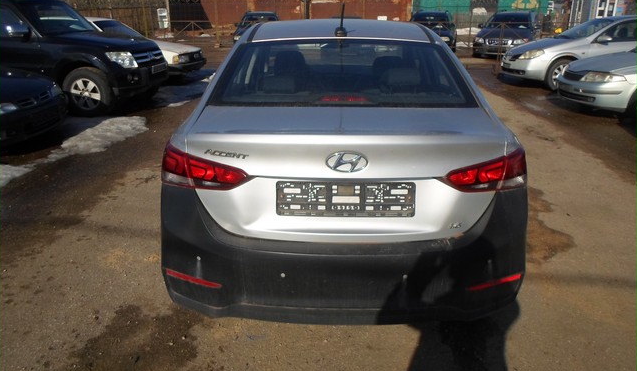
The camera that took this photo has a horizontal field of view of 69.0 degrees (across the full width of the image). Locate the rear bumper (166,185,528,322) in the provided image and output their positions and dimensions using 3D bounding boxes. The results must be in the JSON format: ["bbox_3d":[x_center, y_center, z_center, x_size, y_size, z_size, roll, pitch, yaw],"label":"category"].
[{"bbox_3d":[0.112,0.290,2.069,1.690,0.550,0.500,1,21,2],"label":"rear bumper"}]

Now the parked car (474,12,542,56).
[{"bbox_3d":[6.892,-5.385,16.468,1.860,1.550,4.730,12,23,28],"label":"parked car"}]

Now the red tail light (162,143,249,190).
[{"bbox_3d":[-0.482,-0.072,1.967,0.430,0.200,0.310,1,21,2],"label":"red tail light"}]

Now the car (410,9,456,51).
[{"bbox_3d":[4.769,-6.508,19.592,1.800,1.520,4.600,4,21,9],"label":"car"}]

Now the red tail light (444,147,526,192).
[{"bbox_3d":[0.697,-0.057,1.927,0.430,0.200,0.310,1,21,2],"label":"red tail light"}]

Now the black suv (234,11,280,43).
[{"bbox_3d":[-2.159,-6.097,18.331,1.820,1.550,4.650,0,21,0],"label":"black suv"}]

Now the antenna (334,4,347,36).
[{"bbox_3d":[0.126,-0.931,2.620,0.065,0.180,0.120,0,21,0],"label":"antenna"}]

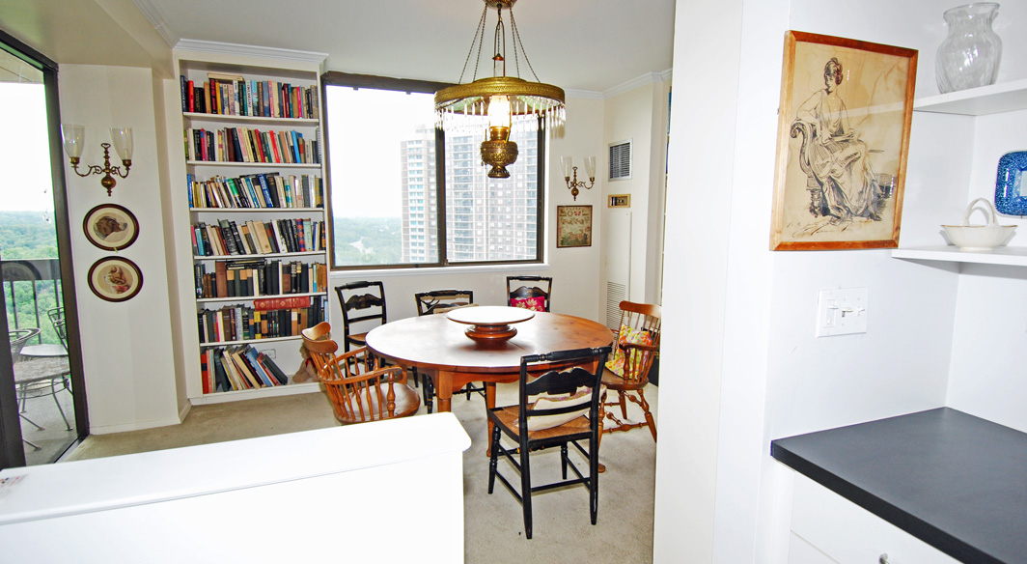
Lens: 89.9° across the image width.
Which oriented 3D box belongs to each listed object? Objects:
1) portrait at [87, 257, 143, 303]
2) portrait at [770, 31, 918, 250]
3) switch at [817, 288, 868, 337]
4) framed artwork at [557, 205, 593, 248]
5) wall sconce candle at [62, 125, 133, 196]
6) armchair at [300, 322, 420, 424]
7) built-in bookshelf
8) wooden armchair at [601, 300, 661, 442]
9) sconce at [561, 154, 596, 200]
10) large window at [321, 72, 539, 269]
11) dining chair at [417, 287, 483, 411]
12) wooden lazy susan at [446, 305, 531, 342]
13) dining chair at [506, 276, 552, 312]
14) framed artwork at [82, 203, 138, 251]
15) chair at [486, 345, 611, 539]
[{"bbox_3d":[-2.383,-0.014,3.085,0.277,0.279,0.024,-3,7,-20],"label":"portrait"},{"bbox_3d":[0.745,-0.302,1.159,0.400,0.462,0.025,-2,7,-19],"label":"portrait"},{"bbox_3d":[0.793,0.074,1.228,0.162,0.114,0.018,-2,7,-19],"label":"switch"},{"bbox_3d":[0.572,-0.512,4.785,0.366,0.389,0.024,-3,7,-20],"label":"framed artwork"},{"bbox_3d":[-2.341,-0.682,2.939,0.357,0.382,0.174,-3,7,-20],"label":"wall sconce candle"},{"bbox_3d":[-0.781,0.652,2.676,0.570,0.850,0.560,-4,8,-27],"label":"armchair"},{"bbox_3d":[-1.970,-0.403,4.019,1.040,2.620,0.330,-2,7,-19],"label":"built-in bookshelf"},{"bbox_3d":[0.640,0.572,3.331,0.570,0.850,0.560,-2,7,-14],"label":"wooden armchair"},{"bbox_3d":[0.628,-1.008,5.074,0.376,0.416,0.180,-2,7,-19],"label":"sconce"},{"bbox_3d":[-0.628,-0.951,4.631,1.980,1.640,0.100,-2,7,-19],"label":"large window"},{"bbox_3d":[-0.437,0.530,3.699,0.450,0.845,0.490,-2,7,-19],"label":"dining chair"},{"bbox_3d":[-0.126,0.245,2.787,0.485,0.140,0.485,-2,7,-19],"label":"wooden lazy susan"},{"bbox_3d":[0.104,0.382,4.310,0.440,0.810,0.520,1,7,9],"label":"dining chair"},{"bbox_3d":[-2.381,-0.321,3.048,0.277,0.281,0.024,-3,7,-20],"label":"framed artwork"},{"bbox_3d":[0.142,0.630,2.265,0.440,0.806,0.525,-2,7,-19],"label":"chair"}]

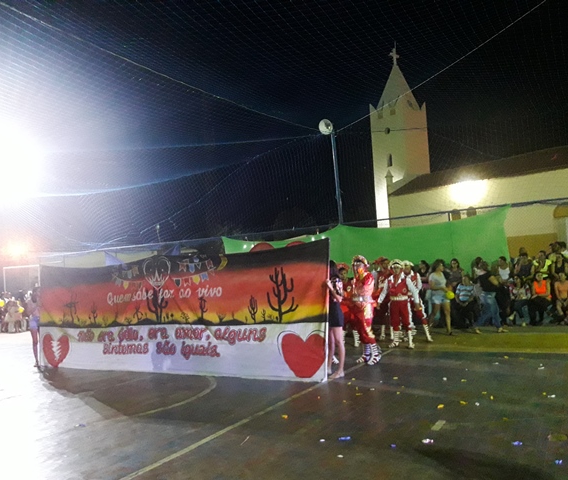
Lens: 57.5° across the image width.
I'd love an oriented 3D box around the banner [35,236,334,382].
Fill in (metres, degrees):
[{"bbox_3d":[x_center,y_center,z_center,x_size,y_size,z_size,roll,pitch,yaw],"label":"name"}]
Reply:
[{"bbox_3d":[-2.057,1.217,8.578,5.960,1.960,0.100,-5,-5,28],"label":"banner"}]

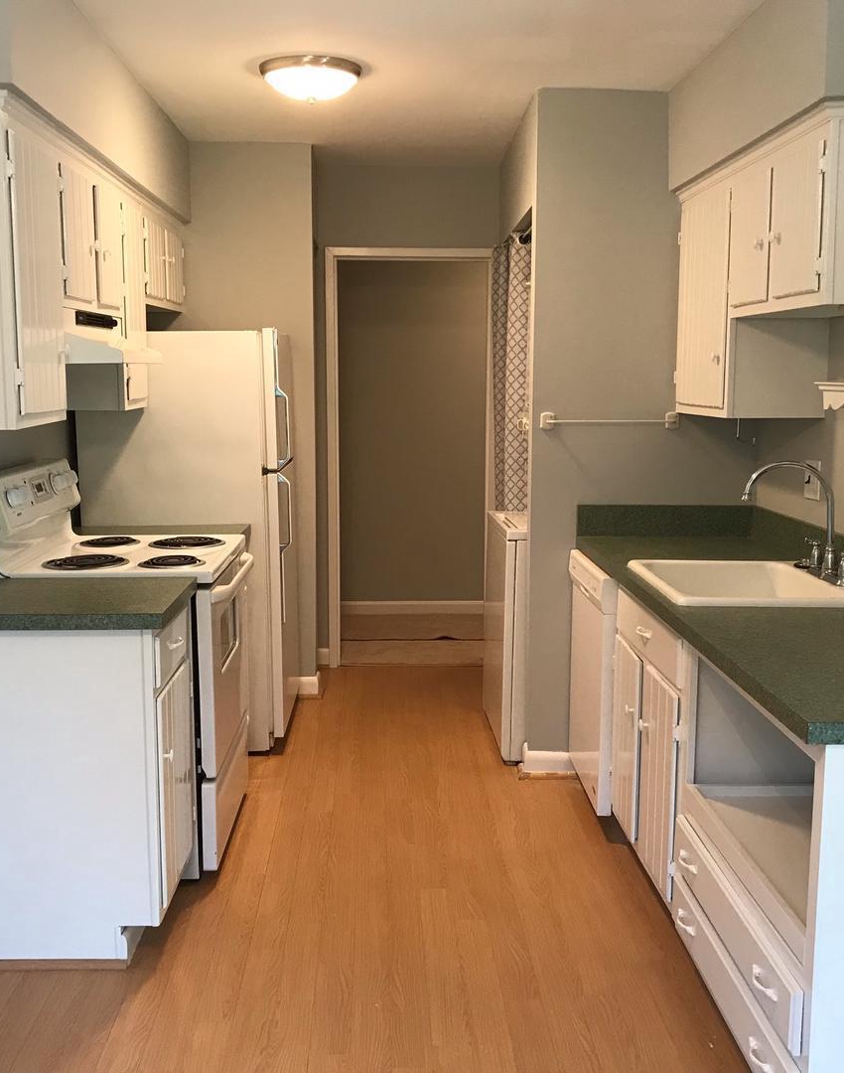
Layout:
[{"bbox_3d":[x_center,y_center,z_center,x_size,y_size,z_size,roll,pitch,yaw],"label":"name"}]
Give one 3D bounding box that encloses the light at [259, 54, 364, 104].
[{"bbox_3d":[-0.352,-1.444,3.714,0.330,0.115,0.330,0,8,-2],"label":"light"}]

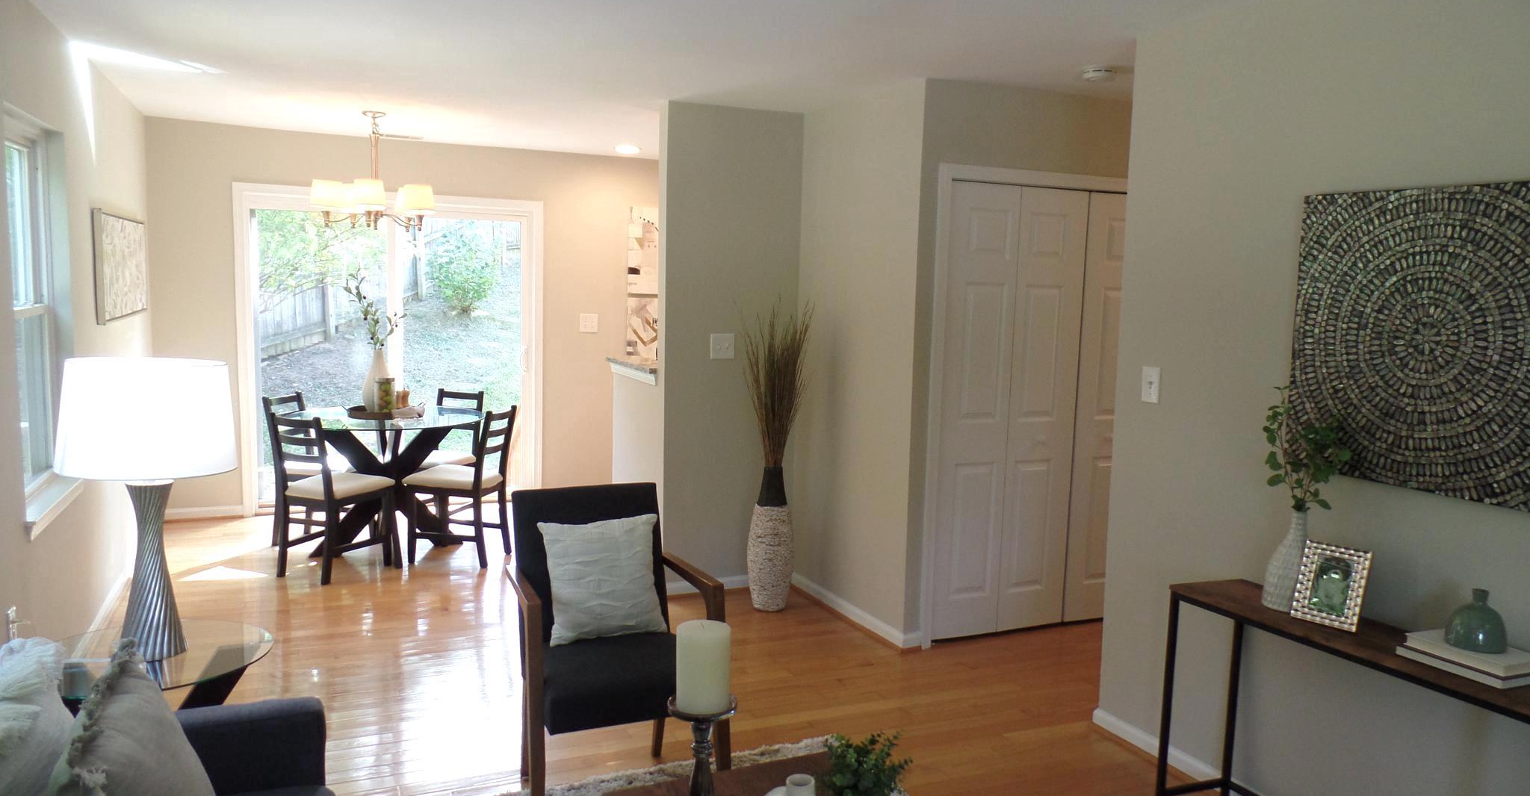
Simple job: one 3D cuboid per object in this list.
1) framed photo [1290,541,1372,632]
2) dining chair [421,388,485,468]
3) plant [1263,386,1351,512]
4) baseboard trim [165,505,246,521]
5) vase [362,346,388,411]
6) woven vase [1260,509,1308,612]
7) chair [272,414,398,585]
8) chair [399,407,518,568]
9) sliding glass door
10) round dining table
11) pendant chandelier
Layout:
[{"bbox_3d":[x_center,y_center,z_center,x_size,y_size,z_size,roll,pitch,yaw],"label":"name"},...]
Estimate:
[{"bbox_3d":[1.486,0.491,2.668,0.030,0.210,0.157,23,-10,-42],"label":"framed photo"},{"bbox_3d":[-2.015,0.393,6.296,0.420,0.860,0.510,4,7,20],"label":"dining chair"},{"bbox_3d":[1.473,0.138,2.766,0.190,0.330,0.190,-1,7,-24],"label":"plant"},{"bbox_3d":[-3.511,0.722,6.335,0.450,0.090,0.015,-1,7,-25],"label":"baseboard trim"},{"bbox_3d":[-2.296,-0.104,6.029,0.175,0.360,0.175,-1,7,-24],"label":"vase"},{"bbox_3d":[1.463,0.440,2.798,0.150,0.268,0.150,-1,7,-24],"label":"woven vase"},{"bbox_3d":[-2.268,0.485,5.365,0.420,0.860,0.510,4,7,23],"label":"chair"},{"bbox_3d":[-1.695,0.469,5.676,0.510,0.860,0.420,3,6,12],"label":"chair"},{"bbox_3d":[-2.431,-0.272,6.744,1.840,2.050,0.120,-1,7,-25],"label":"sliding glass door"},{"bbox_3d":[-2.137,0.491,5.820,1.020,0.760,1.020,-1,7,-25],"label":"round dining table"},{"bbox_3d":[-2.156,-1.239,5.602,0.650,0.640,0.650,-1,7,-25],"label":"pendant chandelier"}]

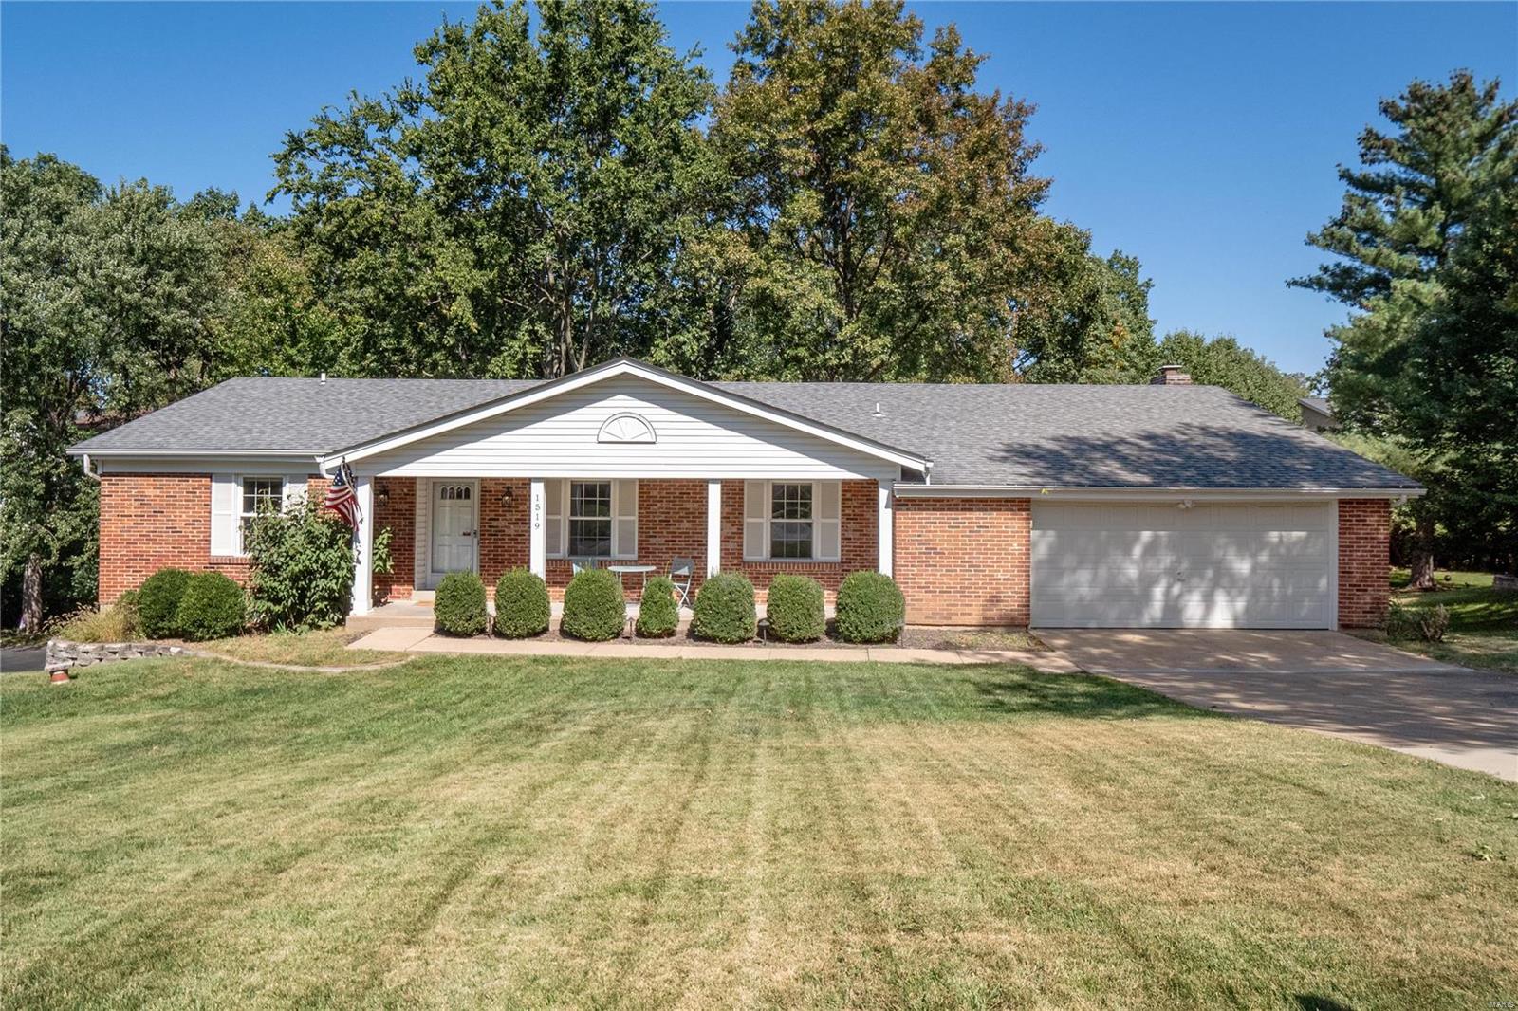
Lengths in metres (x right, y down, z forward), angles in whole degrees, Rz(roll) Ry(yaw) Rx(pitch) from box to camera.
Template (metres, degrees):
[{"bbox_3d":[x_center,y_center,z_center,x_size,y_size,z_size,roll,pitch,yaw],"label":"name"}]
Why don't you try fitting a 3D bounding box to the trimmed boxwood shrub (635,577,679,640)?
[{"bbox_3d":[-1.463,1.444,14.439,0.602,0.871,0.584,0,-1,1],"label":"trimmed boxwood shrub"}]

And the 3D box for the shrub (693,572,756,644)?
[{"bbox_3d":[-0.498,1.435,14.239,0.873,0.982,0.847,0,-1,1],"label":"shrub"}]

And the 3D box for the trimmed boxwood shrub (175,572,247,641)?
[{"bbox_3d":[-8.123,1.477,14.941,0.971,0.973,0.962,0,-1,1],"label":"trimmed boxwood shrub"}]

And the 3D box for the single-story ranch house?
[{"bbox_3d":[-0.627,-0.520,21.961,22.567,5.216,13.417,0,-1,1],"label":"single-story ranch house"}]

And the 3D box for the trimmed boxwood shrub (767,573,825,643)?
[{"bbox_3d":[0.516,1.441,14.289,0.827,0.954,0.802,0,-1,1],"label":"trimmed boxwood shrub"}]

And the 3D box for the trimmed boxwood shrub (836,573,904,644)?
[{"bbox_3d":[1.560,1.425,14.239,0.972,0.996,0.943,0,-1,1],"label":"trimmed boxwood shrub"}]

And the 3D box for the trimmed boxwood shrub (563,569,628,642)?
[{"bbox_3d":[-2.354,1.394,14.340,0.913,0.989,0.885,0,-1,1],"label":"trimmed boxwood shrub"}]

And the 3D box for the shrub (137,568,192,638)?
[{"bbox_3d":[-8.945,1.473,15.343,0.948,1.020,0.939,0,-1,1],"label":"shrub"}]

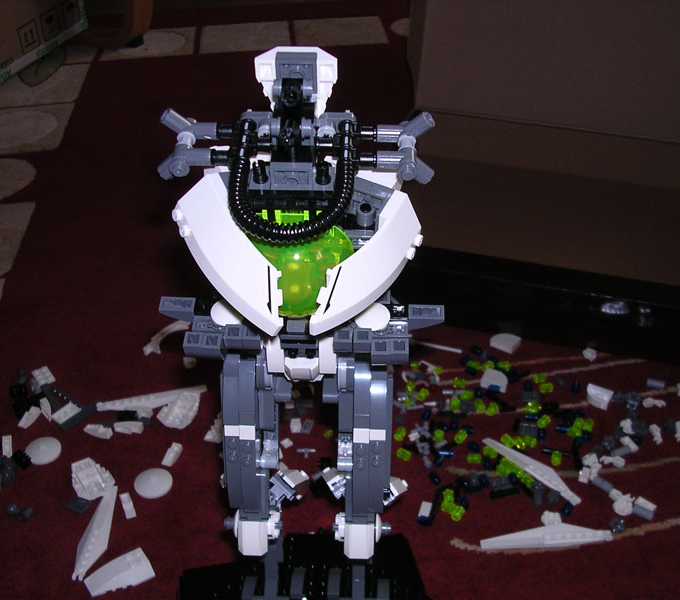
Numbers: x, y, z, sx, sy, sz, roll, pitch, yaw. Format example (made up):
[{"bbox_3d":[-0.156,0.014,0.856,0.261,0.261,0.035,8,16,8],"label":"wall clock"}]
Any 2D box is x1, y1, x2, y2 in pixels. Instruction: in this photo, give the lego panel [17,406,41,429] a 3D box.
[{"bbox_3d":[-0.282,0.107,0.797,0.009,0.008,0.025,8,39,13],"label":"lego panel"}]

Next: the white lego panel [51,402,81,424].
[{"bbox_3d":[-0.244,0.101,0.784,0.016,0.005,0.025,19,37,27],"label":"white lego panel"}]

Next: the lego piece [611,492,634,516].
[{"bbox_3d":[0.222,0.161,0.690,0.019,0.008,0.015,-23,41,-26],"label":"lego piece"}]

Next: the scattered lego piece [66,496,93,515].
[{"bbox_3d":[-0.213,0.168,0.719,0.016,0.004,0.016,16,42,22],"label":"scattered lego piece"}]

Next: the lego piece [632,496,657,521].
[{"bbox_3d":[0.238,0.163,0.686,0.016,0.009,0.015,25,44,31],"label":"lego piece"}]

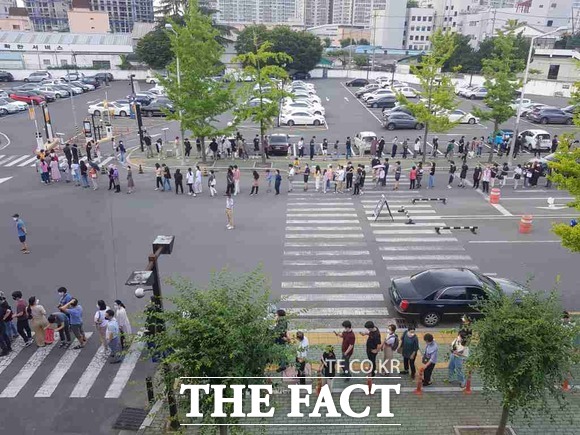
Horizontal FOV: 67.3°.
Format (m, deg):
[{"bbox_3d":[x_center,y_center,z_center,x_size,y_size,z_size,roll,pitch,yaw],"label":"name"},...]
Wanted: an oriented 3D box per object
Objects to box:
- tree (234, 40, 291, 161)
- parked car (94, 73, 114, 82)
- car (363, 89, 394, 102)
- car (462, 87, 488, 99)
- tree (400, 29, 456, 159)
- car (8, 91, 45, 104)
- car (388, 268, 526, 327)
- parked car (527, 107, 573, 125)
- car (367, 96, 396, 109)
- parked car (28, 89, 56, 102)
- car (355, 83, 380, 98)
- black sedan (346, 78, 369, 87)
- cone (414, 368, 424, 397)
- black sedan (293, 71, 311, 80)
[{"bbox_3d":[-1.999,-8.324,32.115,4.150,8.955,4.100,1,22,0],"label":"tree"},{"bbox_3d":[-38.935,-28.669,89.379,4.700,1.700,1.860,0,22,1],"label":"parked car"},{"bbox_3d":[12.693,-17.505,62.600,4.600,1.580,1.840,0,22,0],"label":"car"},{"bbox_3d":[29.625,-19.407,68.052,4.500,1.550,1.820,1,22,0],"label":"car"},{"bbox_3d":[10.030,-8.379,31.124,4.100,9.140,4.000,0,22,1],"label":"tree"},{"bbox_3d":[-33.809,-15.493,56.013,4.100,1.460,1.720,4,22,8],"label":"car"},{"bbox_3d":[5.857,2.545,14.551,4.980,1.480,1.860,0,22,1],"label":"car"},{"bbox_3d":[29.114,-11.298,48.200,4.450,1.630,1.850,0,22,0],"label":"parked car"},{"bbox_3d":[12.651,-15.718,59.055,4.350,1.460,1.790,1,22,0],"label":"car"},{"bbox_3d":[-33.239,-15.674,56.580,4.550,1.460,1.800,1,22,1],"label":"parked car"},{"bbox_3d":[12.794,-19.526,68.302,4.650,1.460,1.820,0,22,1],"label":"car"},{"bbox_3d":[13.255,-26.797,86.555,4.400,1.460,1.790,1,22,0],"label":"black sedan"},{"bbox_3d":[3.318,4.162,11.058,0.290,0.750,0.290,0,22,0],"label":"cone"},{"bbox_3d":[2.281,-30.271,93.500,4.500,1.620,1.830,0,22,0],"label":"black sedan"}]

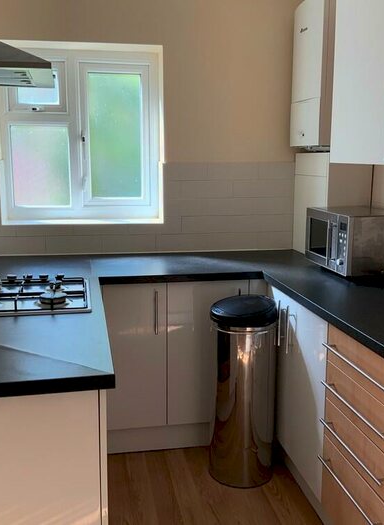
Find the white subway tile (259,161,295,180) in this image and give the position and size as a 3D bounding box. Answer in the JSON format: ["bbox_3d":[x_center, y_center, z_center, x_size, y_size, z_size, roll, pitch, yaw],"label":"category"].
[{"bbox_3d":[0.485,-0.524,3.342,0.208,0.100,0.010,-2,10,-9],"label":"white subway tile"}]

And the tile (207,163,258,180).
[{"bbox_3d":[0.239,-0.523,3.338,0.300,0.100,0.010,-2,11,-11],"label":"tile"}]

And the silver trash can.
[{"bbox_3d":[0.232,0.575,2.656,0.300,0.800,0.300,0,10,0],"label":"silver trash can"}]

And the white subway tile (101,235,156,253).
[{"bbox_3d":[-0.353,-0.104,3.275,0.303,0.100,0.010,-2,10,-9],"label":"white subway tile"}]

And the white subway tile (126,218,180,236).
[{"bbox_3d":[-0.207,-0.209,3.309,0.300,0.100,0.009,-2,11,-10],"label":"white subway tile"}]

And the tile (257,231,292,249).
[{"bbox_3d":[0.486,-0.127,3.415,0.205,0.100,0.010,-2,10,-9],"label":"tile"}]

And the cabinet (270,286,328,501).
[{"bbox_3d":[0.717,0.496,2.591,0.570,0.720,0.640,-2,11,-11],"label":"cabinet"}]

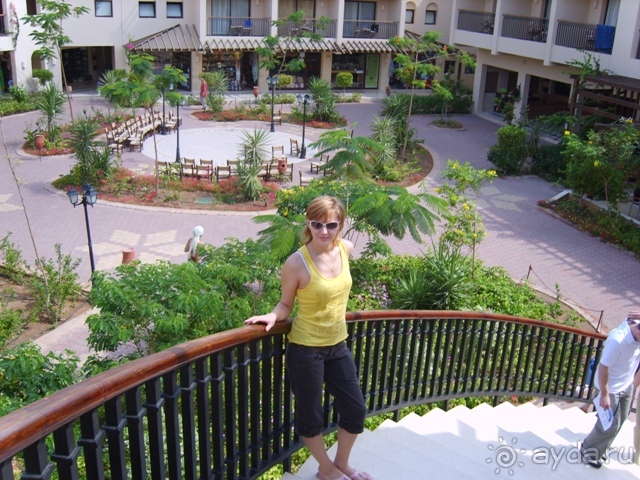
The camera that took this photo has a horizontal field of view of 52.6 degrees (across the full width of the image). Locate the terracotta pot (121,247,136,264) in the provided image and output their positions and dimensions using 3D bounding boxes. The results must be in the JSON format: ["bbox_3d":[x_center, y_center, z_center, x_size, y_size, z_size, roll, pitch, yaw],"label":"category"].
[{"bbox_3d":[-4.435,0.482,15.047,0.330,0.520,0.330,2,22,-1],"label":"terracotta pot"}]

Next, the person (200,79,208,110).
[{"bbox_3d":[-6.106,-7.687,33.993,0.380,1.680,0.500,2,22,0],"label":"person"}]

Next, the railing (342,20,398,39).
[{"bbox_3d":[2.837,-12.533,38.508,3.320,1.000,1.200,-3,22,-13],"label":"railing"}]

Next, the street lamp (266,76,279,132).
[{"bbox_3d":[-2.133,-6.172,29.448,0.580,2.520,0.570,2,22,0],"label":"street lamp"}]

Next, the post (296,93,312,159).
[{"bbox_3d":[-0.624,-4.404,25.145,0.600,2.520,0.570,2,22,0],"label":"post"}]

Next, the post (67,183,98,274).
[{"bbox_3d":[-4.743,0.106,13.329,0.600,2.520,0.570,2,22,0],"label":"post"}]

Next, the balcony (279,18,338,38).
[{"bbox_3d":[-0.840,-12.346,37.623,3.464,1.026,1.200,-3,22,-13],"label":"balcony"}]

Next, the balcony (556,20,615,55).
[{"bbox_3d":[10.460,-7.647,24.347,1.200,1.000,3.480,-4,22,-16],"label":"balcony"}]

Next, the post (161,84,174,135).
[{"bbox_3d":[-6.813,-5.843,28.151,0.600,2.500,0.570,2,22,0],"label":"post"}]

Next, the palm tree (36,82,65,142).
[{"bbox_3d":[-10.870,-5.086,25.968,1.100,2.385,1.050,2,22,0],"label":"palm tree"}]

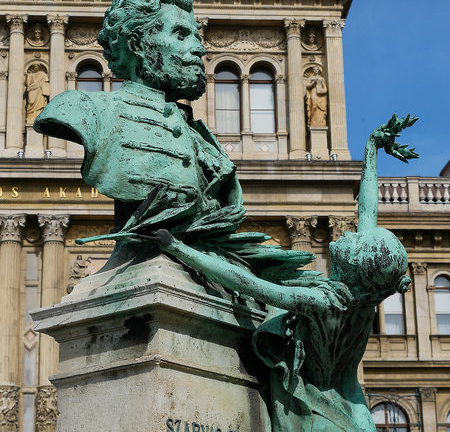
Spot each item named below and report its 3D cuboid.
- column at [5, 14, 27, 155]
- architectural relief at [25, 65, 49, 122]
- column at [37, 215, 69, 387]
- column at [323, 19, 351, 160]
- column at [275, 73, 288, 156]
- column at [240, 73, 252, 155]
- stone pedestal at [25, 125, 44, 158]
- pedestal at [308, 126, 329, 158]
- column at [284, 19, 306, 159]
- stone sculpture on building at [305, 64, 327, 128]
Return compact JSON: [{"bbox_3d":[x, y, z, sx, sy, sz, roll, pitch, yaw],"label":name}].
[{"bbox_3d":[-7.739,-4.888,50.000,0.760,5.333,0.680,0,-17,-5],"label":"column"},{"bbox_3d":[-6.539,-4.150,47.168,0.799,2.312,0.650,0,-19,-4],"label":"architectural relief"},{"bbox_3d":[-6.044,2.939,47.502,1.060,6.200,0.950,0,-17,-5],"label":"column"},{"bbox_3d":[3.978,-4.442,48.005,0.778,5.467,0.700,0,-19,-4],"label":"column"},{"bbox_3d":[2.127,-3.761,50.966,0.430,3.272,0.330,0,-17,-5],"label":"column"},{"bbox_3d":[0.758,-3.507,47.796,0.370,3.253,0.380,0,-19,-4],"label":"column"},{"bbox_3d":[-6.539,-2.485,46.487,0.634,1.237,0.620,0,-19,-4],"label":"stone pedestal"},{"bbox_3d":[3.277,-2.467,47.267,0.610,1.239,0.620,0,-19,-4],"label":"pedestal"},{"bbox_3d":[2.650,-4.837,50.985,0.760,5.483,0.680,0,-17,-5],"label":"column"},{"bbox_3d":[3.264,-4.162,47.958,0.725,2.332,0.620,0,-19,-4],"label":"stone sculpture on building"}]

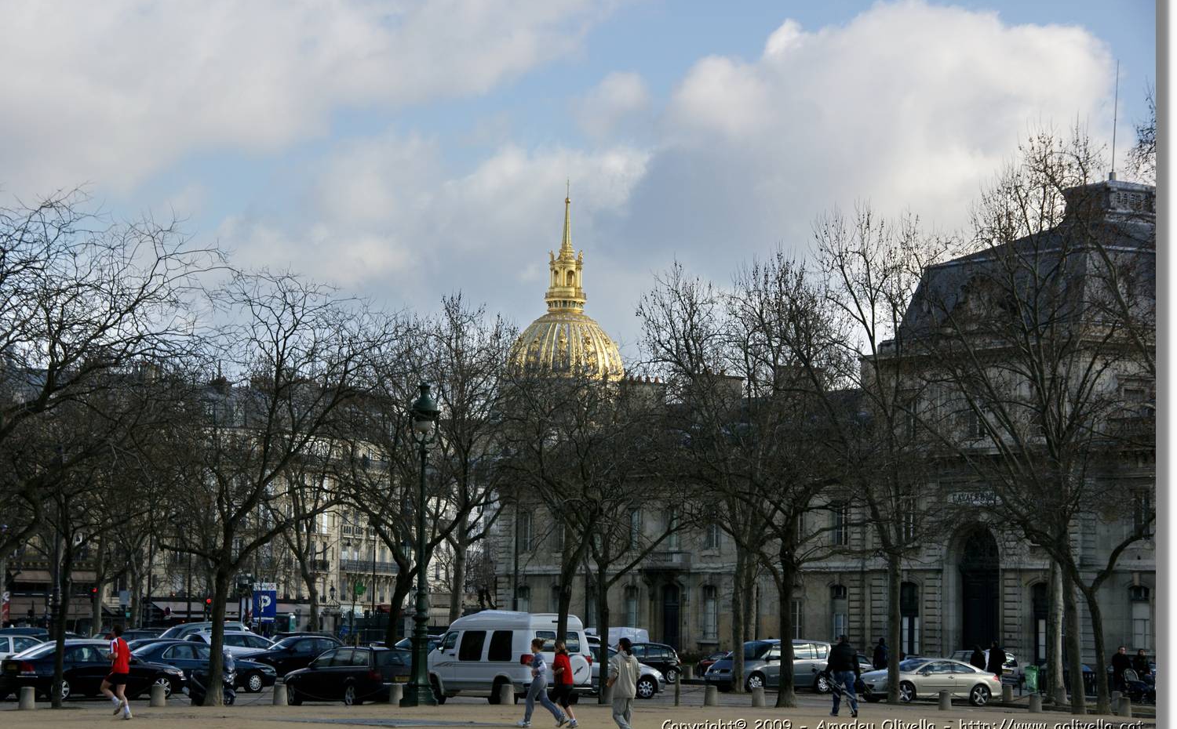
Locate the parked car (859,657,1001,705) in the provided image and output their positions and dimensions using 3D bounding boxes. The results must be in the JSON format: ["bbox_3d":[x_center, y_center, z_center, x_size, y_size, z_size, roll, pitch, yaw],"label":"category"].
[{"bbox_3d":[10.628,9.897,107.056,4.810,1.400,1.870,3,-5,-26],"label":"parked car"}]

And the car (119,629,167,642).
[{"bbox_3d":[-16.072,10.157,121.939,4.300,1.520,1.770,3,-5,-31],"label":"car"}]

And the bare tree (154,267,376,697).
[{"bbox_3d":[-7.630,2.970,81.500,5.100,10.150,5.000,1,-5,0],"label":"bare tree"}]

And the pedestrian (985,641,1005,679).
[{"bbox_3d":[13.251,9.905,111.929,0.580,1.760,0.500,0,-5,11],"label":"pedestrian"}]

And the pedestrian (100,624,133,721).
[{"bbox_3d":[-8.537,5.559,62.000,0.650,1.710,0.500,-3,-6,37],"label":"pedestrian"}]

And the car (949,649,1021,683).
[{"bbox_3d":[15.350,12.196,136.935,1.780,1.620,4.400,3,-5,-29],"label":"car"}]

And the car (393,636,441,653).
[{"bbox_3d":[-5.431,9.943,115.938,4.300,1.550,1.770,5,-6,-41],"label":"car"}]

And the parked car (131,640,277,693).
[{"bbox_3d":[-11.593,8.882,100.359,4.750,1.460,1.790,3,-5,-30],"label":"parked car"}]

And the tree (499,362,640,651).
[{"bbox_3d":[-0.441,4.282,85.843,3.600,8.500,3.600,1,-5,0],"label":"tree"}]

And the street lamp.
[{"bbox_3d":[-4.030,4.361,83.519,0.880,7.900,0.880,1,-5,0],"label":"street lamp"}]

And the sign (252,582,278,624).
[{"bbox_3d":[-13.190,9.717,140.000,0.950,1.670,0.200,1,-5,0],"label":"sign"}]

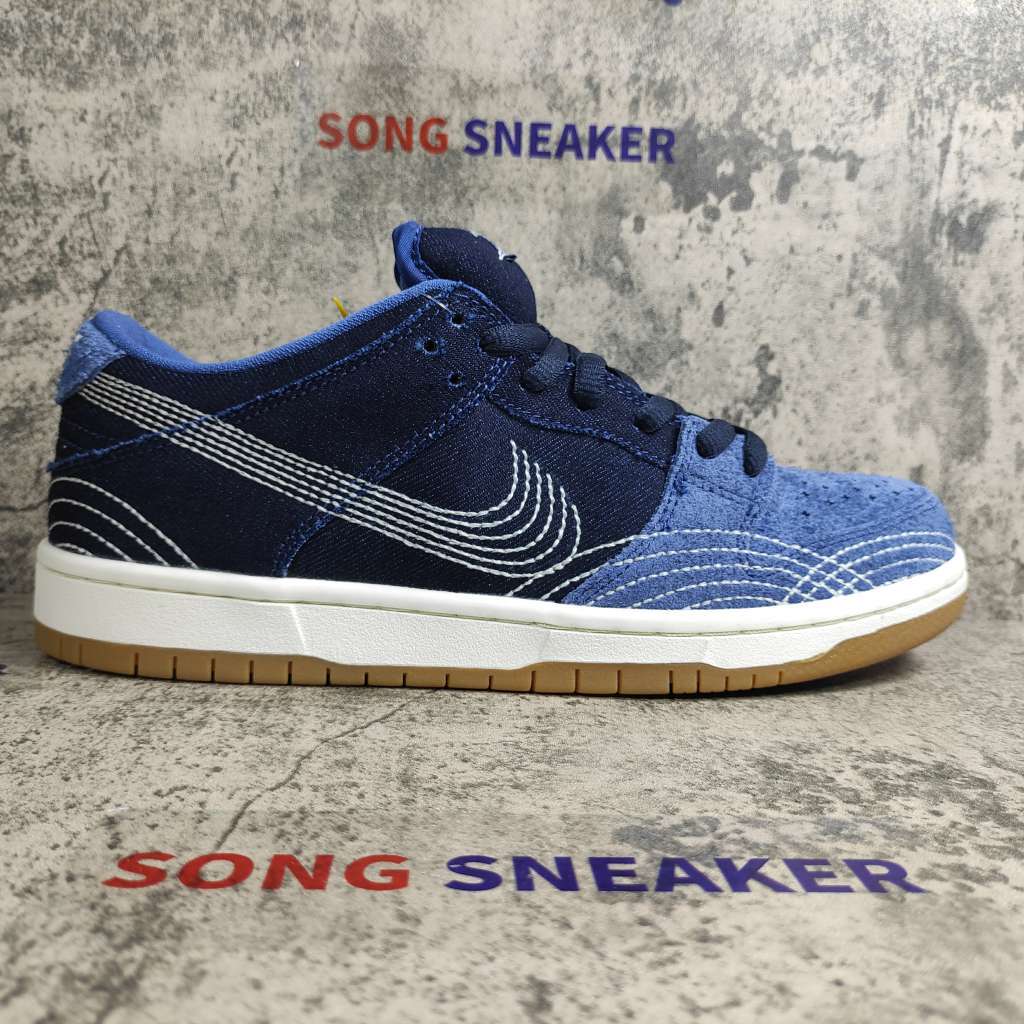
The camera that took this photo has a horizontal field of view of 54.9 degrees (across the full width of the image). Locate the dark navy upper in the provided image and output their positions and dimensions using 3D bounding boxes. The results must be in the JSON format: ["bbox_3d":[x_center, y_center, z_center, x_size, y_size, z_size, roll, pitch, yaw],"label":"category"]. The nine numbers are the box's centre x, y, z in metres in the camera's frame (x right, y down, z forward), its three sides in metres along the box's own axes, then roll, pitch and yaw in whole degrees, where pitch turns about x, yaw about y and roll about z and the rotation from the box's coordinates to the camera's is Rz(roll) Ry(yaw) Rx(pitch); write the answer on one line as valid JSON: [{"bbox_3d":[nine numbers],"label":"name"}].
[{"bbox_3d":[0.006,-0.033,0.314,0.296,0.111,0.104,1,6,-7],"label":"dark navy upper"}]

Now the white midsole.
[{"bbox_3d":[0.004,0.023,0.319,0.301,0.030,0.109,1,6,-7],"label":"white midsole"}]

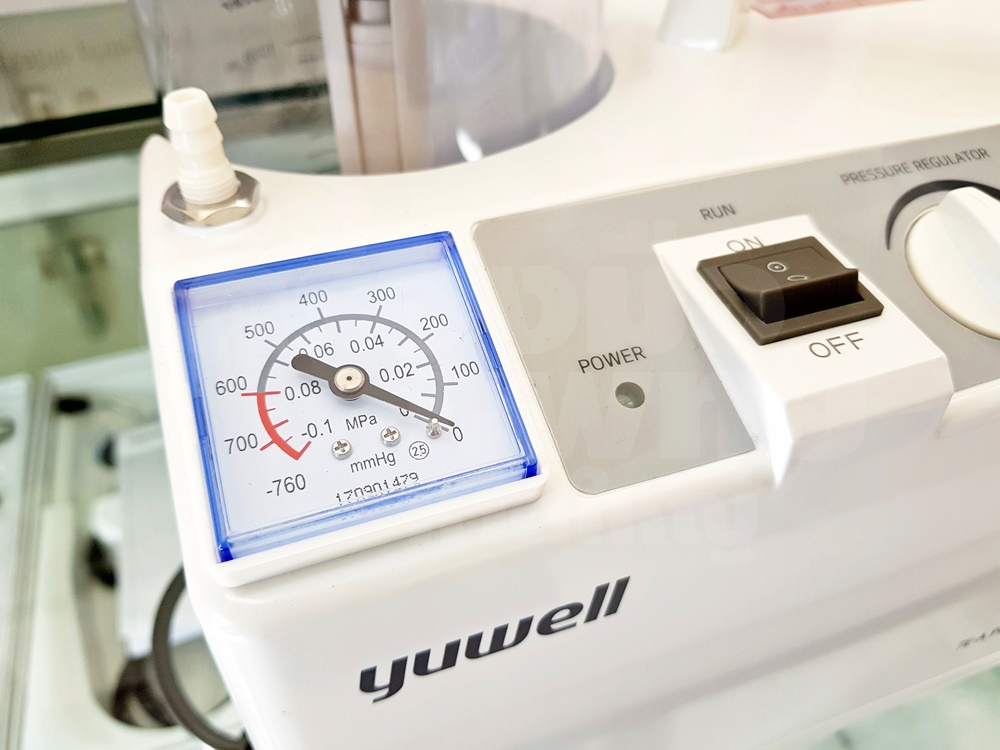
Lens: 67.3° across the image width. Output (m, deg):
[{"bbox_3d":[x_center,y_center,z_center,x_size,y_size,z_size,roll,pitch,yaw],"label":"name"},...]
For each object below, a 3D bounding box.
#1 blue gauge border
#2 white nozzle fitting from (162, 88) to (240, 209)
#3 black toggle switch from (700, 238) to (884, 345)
[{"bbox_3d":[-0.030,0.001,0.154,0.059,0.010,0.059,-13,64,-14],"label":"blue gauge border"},{"bbox_3d":[-0.054,-0.041,0.134,0.010,0.018,0.010,-13,47,-15],"label":"white nozzle fitting"},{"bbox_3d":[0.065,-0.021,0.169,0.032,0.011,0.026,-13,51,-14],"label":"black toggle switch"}]

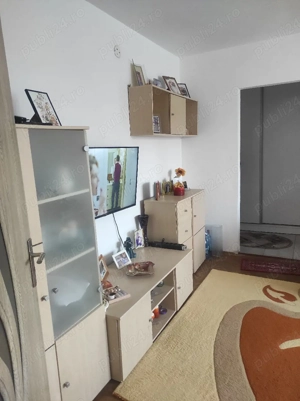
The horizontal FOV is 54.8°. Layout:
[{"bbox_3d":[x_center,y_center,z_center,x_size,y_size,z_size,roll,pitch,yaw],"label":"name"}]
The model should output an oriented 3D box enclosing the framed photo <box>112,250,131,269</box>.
[{"bbox_3d":[-0.248,0.523,2.527,0.154,0.128,0.025,-15,-18,-49],"label":"framed photo"}]

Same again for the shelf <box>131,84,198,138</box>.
[{"bbox_3d":[0.213,-0.941,3.226,0.246,0.434,1.246,3,12,28],"label":"shelf"}]

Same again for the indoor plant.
[{"bbox_3d":[0.330,-0.213,3.214,0.125,0.307,0.116,-2,11,6],"label":"indoor plant"}]

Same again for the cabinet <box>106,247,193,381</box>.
[{"bbox_3d":[-0.113,0.802,2.451,0.547,0.443,1.260,3,12,28],"label":"cabinet"}]

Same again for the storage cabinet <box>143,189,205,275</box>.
[{"bbox_3d":[0.319,0.381,3.335,0.388,0.901,0.827,3,12,28],"label":"storage cabinet"}]

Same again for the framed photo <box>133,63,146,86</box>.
[{"bbox_3d":[-0.102,-1.175,2.772,0.025,0.236,0.131,-11,5,33],"label":"framed photo"}]

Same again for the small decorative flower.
[{"bbox_3d":[0.332,-0.306,3.185,0.120,0.115,0.075,-2,11,6],"label":"small decorative flower"}]

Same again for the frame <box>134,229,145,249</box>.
[{"bbox_3d":[-0.110,0.393,2.947,0.093,0.181,0.025,-10,7,-34],"label":"frame"}]

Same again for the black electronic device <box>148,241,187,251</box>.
[{"bbox_3d":[0.179,0.448,2.905,0.399,0.055,0.065,3,12,28],"label":"black electronic device"}]

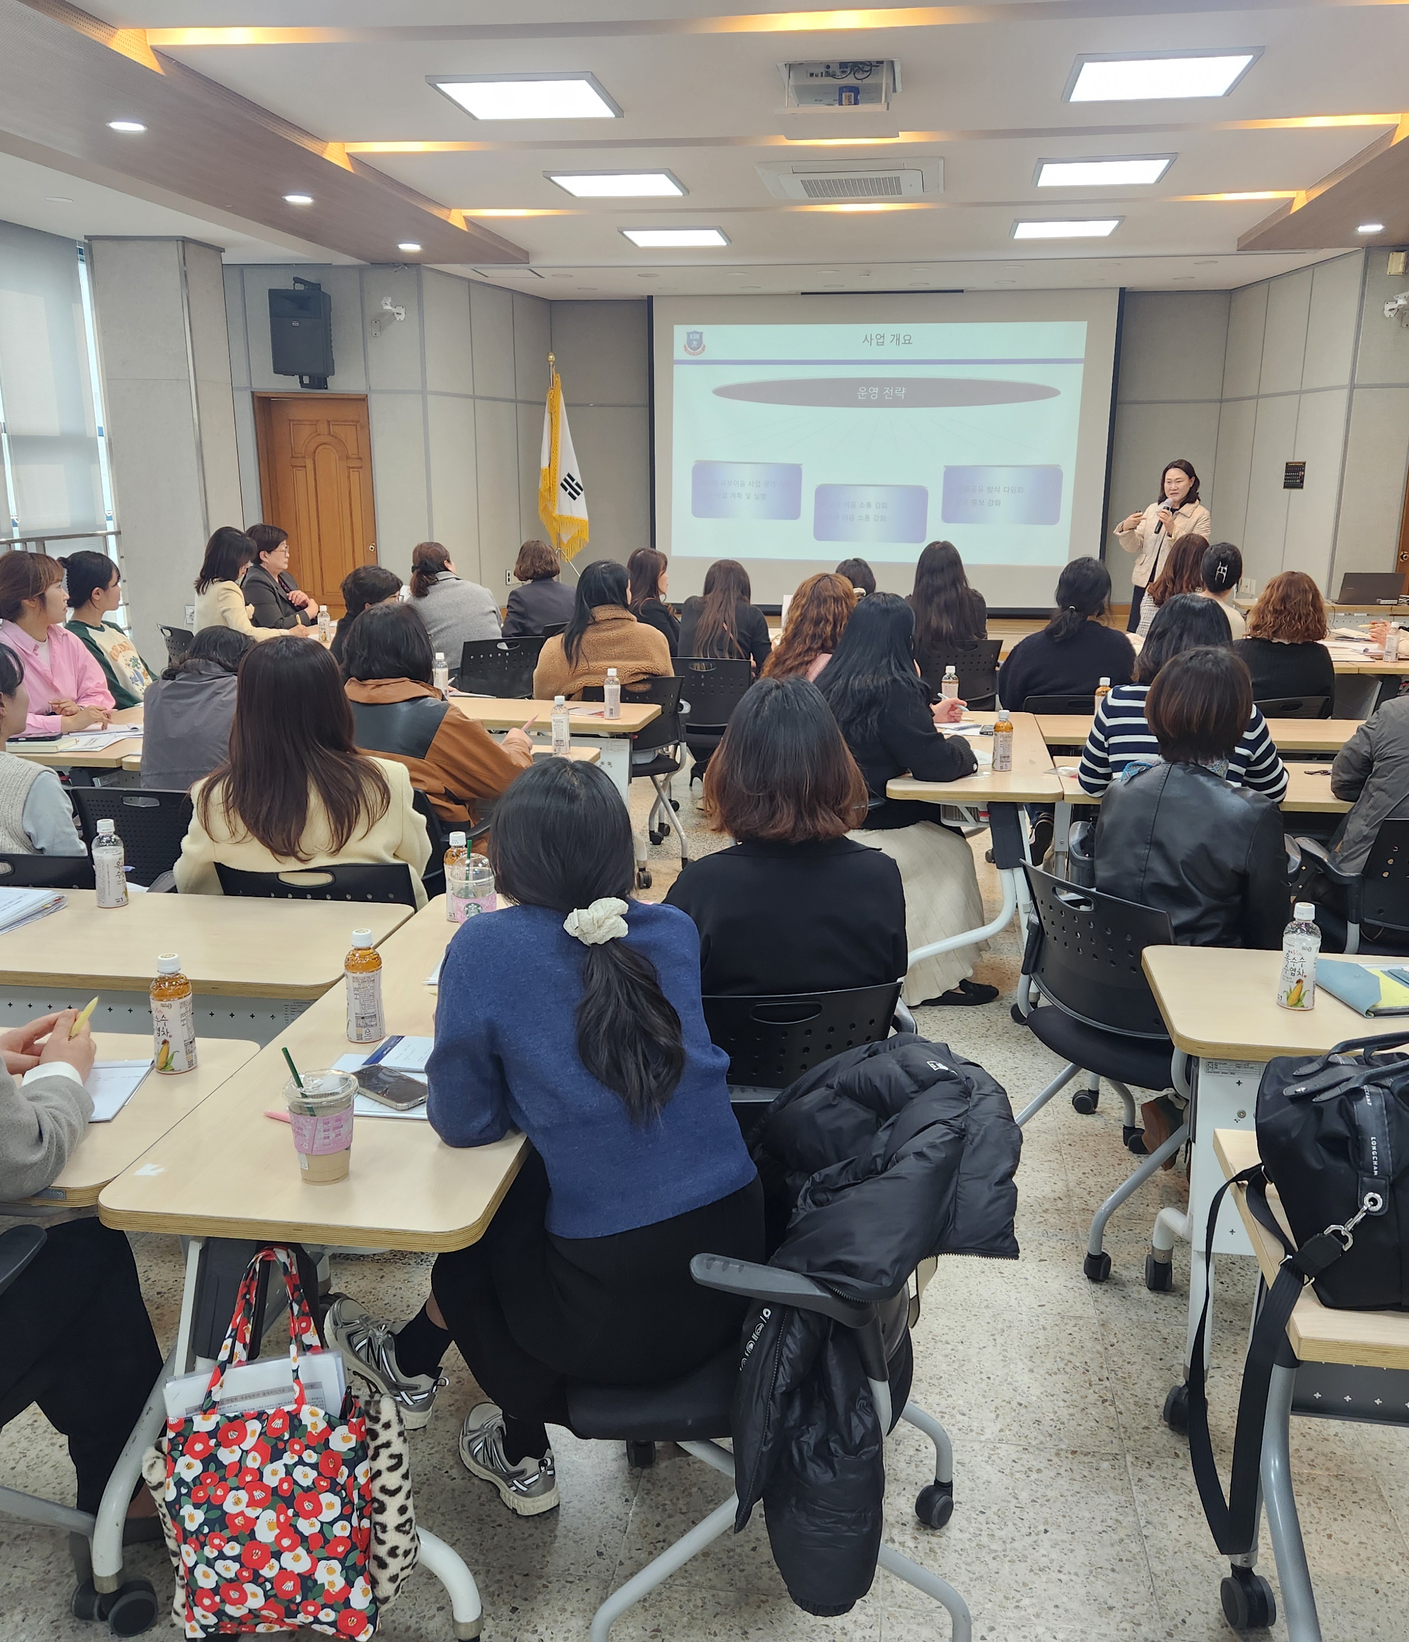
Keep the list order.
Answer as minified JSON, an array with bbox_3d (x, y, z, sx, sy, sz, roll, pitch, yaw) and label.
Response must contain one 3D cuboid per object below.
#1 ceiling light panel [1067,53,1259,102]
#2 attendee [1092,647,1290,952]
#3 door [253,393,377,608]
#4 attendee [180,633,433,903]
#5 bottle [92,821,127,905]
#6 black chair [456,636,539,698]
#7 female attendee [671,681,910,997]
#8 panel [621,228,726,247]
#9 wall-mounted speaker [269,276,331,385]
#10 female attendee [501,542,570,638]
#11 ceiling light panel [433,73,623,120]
[{"bbox_3d":[1.734,-2.860,5.568,0.640,0.060,0.650,2,14,8],"label":"ceiling light panel"},{"bbox_3d":[1.133,0.229,3.287,0.480,1.245,0.680,5,15,20],"label":"attendee"},{"bbox_3d":[-2.812,-2.014,10.655,0.880,2.130,0.100,0,14,2],"label":"door"},{"bbox_3d":[-0.866,0.179,3.576,0.560,1.220,0.740,1,15,4],"label":"attendee"},{"bbox_3d":[-1.260,0.093,3.068,0.066,0.172,0.066,2,14,8],"label":"bottle"},{"bbox_3d":[-1.011,-0.509,7.029,0.540,0.800,0.560,-6,16,-21],"label":"black chair"},{"bbox_3d":[0.078,0.331,2.896,0.480,1.270,0.750,-2,14,-10],"label":"female attendee"},{"bbox_3d":[-0.172,-3.836,9.584,0.645,0.035,0.645,2,14,8],"label":"panel"},{"bbox_3d":[-2.910,-3.521,10.489,0.410,0.680,0.380,-2,14,-10],"label":"wall-mounted speaker"},{"bbox_3d":[-0.847,-0.907,7.991,0.500,1.250,0.760,3,14,14],"label":"female attendee"},{"bbox_3d":[-0.663,-2.745,5.522,0.610,0.050,0.610,2,14,8],"label":"ceiling light panel"}]

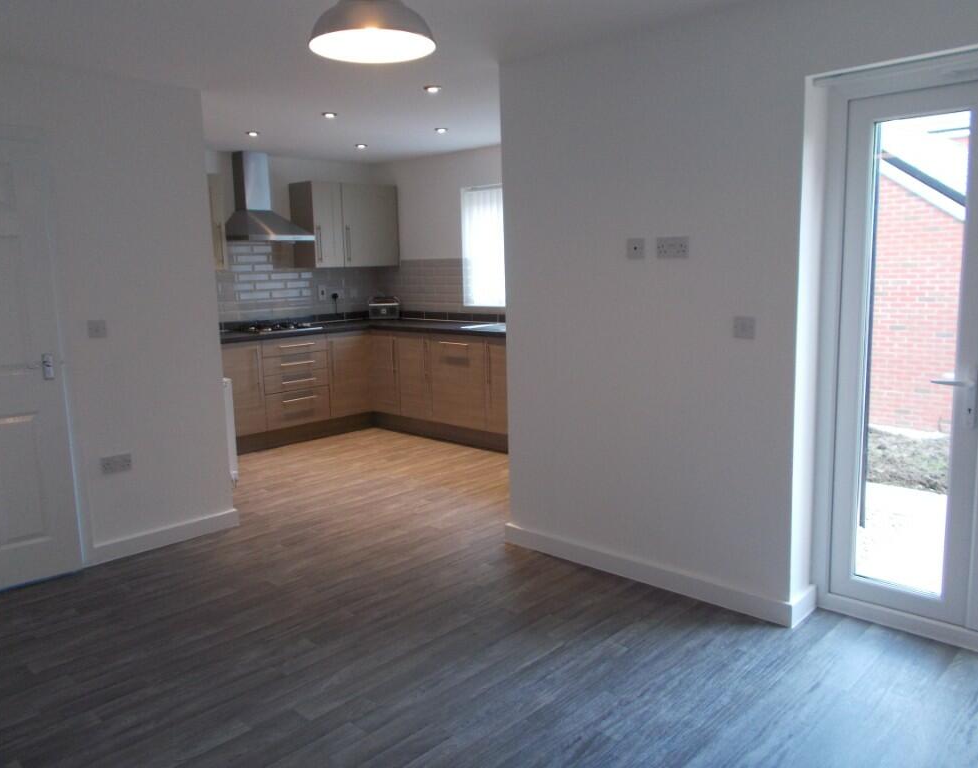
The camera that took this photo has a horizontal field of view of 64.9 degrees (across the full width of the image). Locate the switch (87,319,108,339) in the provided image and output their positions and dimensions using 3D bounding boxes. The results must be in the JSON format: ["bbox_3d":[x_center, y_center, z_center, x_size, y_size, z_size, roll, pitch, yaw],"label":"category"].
[{"bbox_3d":[-1.887,-0.264,3.712,0.010,0.087,0.087,7,12,42],"label":"switch"}]

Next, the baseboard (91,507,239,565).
[{"bbox_3d":[-1.692,0.799,4.066,0.018,0.089,0.780,7,12,42],"label":"baseboard"}]

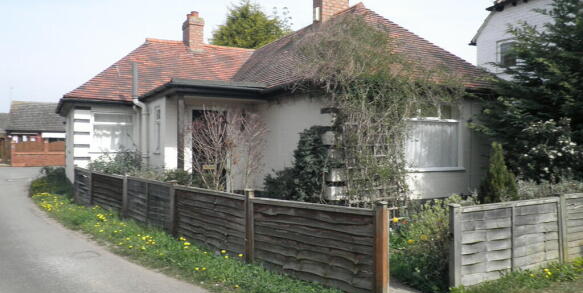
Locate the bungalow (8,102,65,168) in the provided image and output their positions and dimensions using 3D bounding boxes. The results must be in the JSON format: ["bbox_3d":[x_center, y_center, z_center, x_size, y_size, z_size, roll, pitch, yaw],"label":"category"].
[{"bbox_3d":[-17.512,-0.946,36.511,8.500,4.850,8.000,0,-1,-28],"label":"bungalow"}]

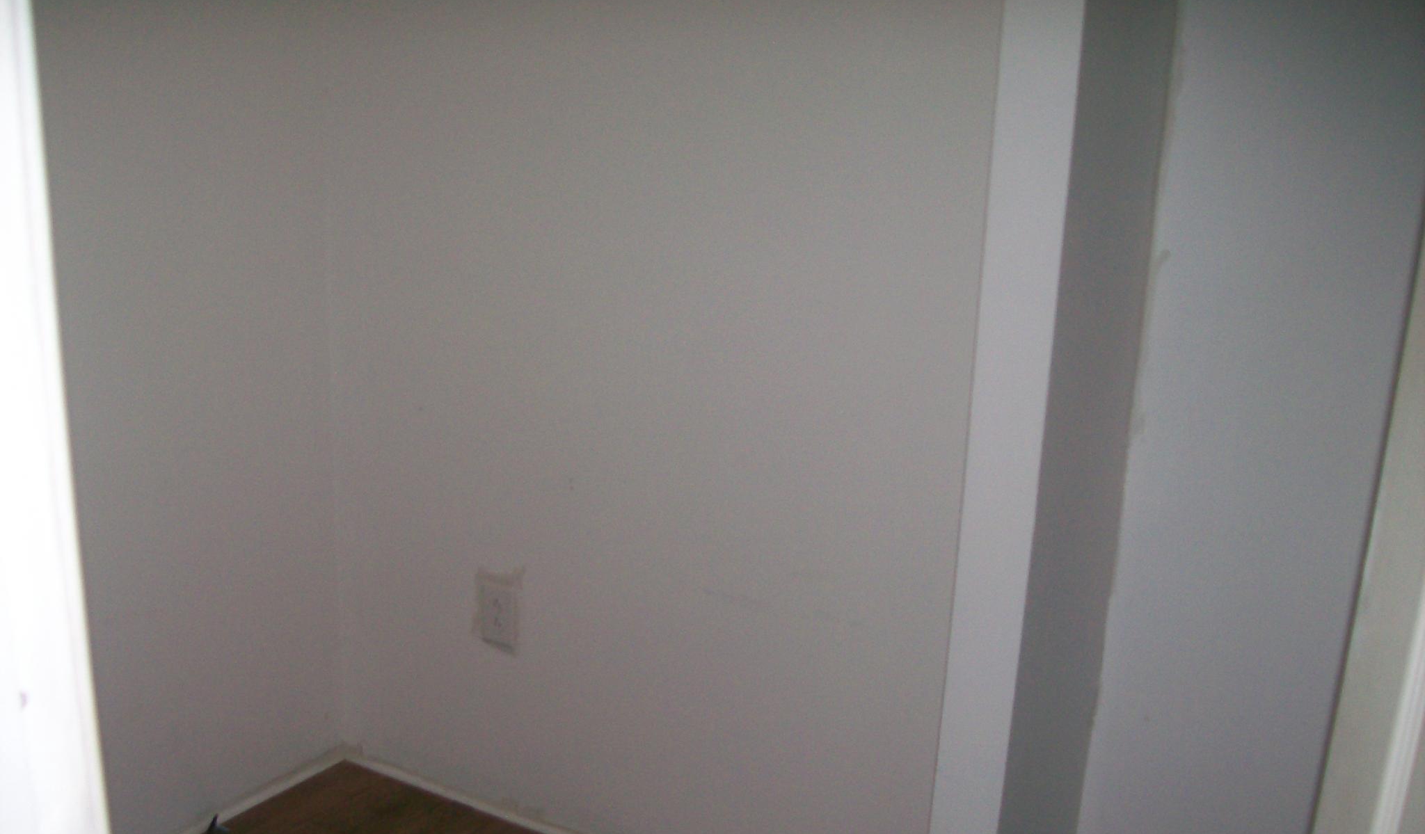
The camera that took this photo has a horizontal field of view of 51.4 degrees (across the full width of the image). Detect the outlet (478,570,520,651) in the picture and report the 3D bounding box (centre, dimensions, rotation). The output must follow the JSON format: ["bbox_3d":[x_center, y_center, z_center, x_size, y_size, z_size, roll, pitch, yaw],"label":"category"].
[{"bbox_3d":[-0.391,0.361,2.695,0.072,0.116,0.012,11,17,30],"label":"outlet"}]

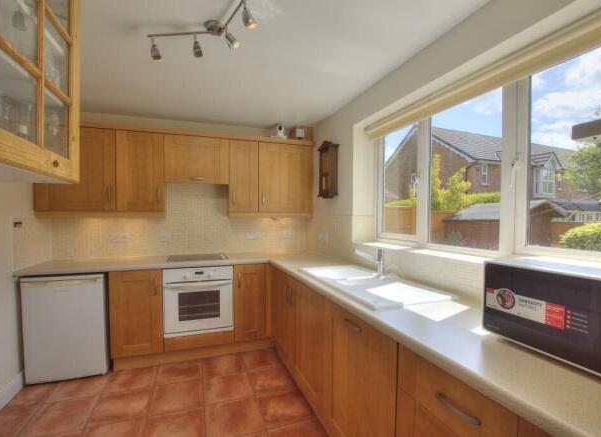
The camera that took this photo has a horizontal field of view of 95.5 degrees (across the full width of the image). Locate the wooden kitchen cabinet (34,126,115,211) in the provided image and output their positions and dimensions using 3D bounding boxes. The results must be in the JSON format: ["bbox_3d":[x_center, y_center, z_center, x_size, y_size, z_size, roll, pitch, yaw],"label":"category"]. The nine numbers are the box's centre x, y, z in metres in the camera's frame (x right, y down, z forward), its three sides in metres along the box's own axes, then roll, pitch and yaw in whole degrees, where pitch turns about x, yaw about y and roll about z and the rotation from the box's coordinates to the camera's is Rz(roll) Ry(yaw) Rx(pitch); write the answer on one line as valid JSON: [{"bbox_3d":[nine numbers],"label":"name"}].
[{"bbox_3d":[-1.989,-0.433,2.512,0.581,0.740,0.322,0,-1,-19],"label":"wooden kitchen cabinet"}]

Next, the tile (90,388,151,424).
[{"bbox_3d":[-1.225,1.293,1.882,0.335,0.015,0.330,0,-1,-19],"label":"tile"}]

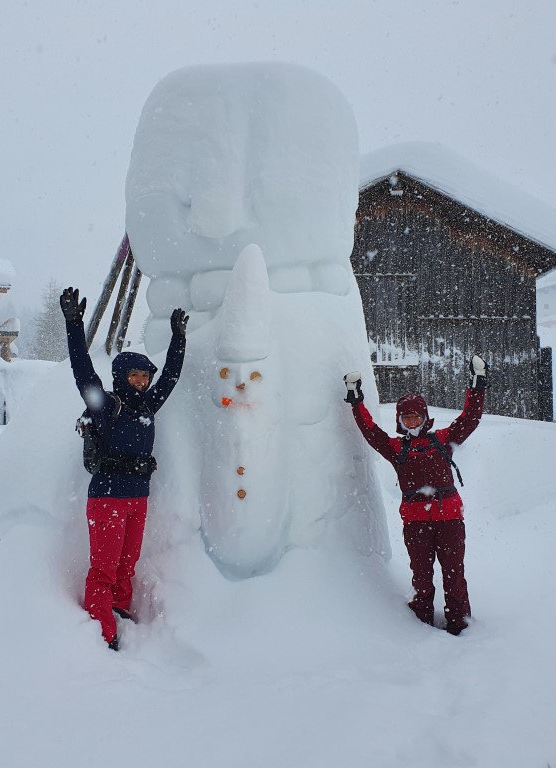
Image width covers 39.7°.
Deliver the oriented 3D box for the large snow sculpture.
[{"bbox_3d":[-0.140,-0.500,6.700,2.250,4.250,2.000,0,-2,7],"label":"large snow sculpture"}]

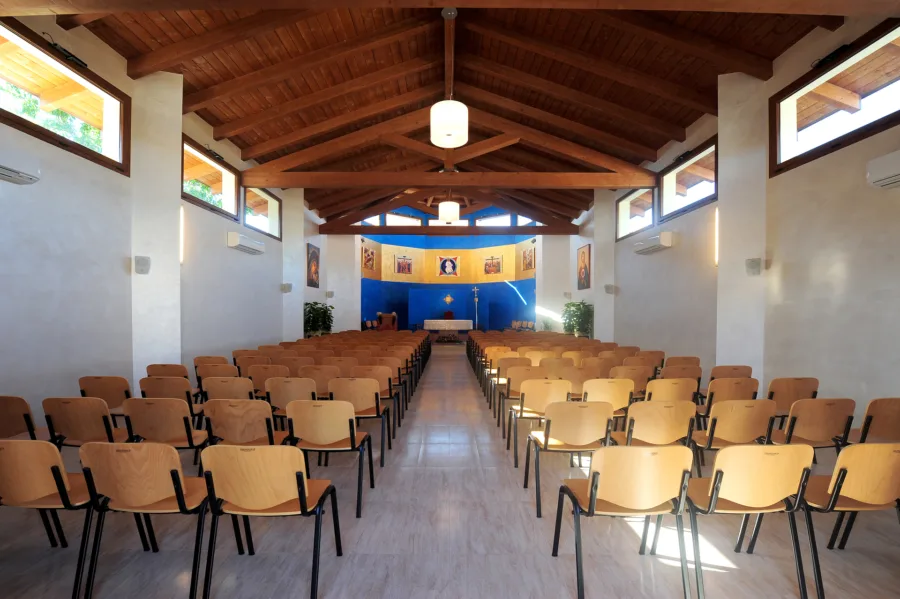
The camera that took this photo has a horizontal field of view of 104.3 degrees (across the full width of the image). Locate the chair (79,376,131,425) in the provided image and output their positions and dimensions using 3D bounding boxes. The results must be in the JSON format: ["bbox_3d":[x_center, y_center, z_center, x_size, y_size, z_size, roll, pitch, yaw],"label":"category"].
[{"bbox_3d":[-3.185,1.147,3.484,0.535,0.815,0.500,0,-2,4],"label":"chair"}]

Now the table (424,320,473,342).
[{"bbox_3d":[-0.086,1.451,16.755,2.380,0.940,0.850,0,-2,0],"label":"table"}]

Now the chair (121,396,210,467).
[{"bbox_3d":[-1.985,1.094,2.568,0.530,0.800,0.510,0,-2,0],"label":"chair"}]

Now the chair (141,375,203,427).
[{"bbox_3d":[-2.648,1.153,3.451,0.540,0.815,0.500,0,-2,0],"label":"chair"}]

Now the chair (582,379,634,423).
[{"bbox_3d":[1.430,1.125,3.353,0.530,0.800,0.510,0,-2,0],"label":"chair"}]

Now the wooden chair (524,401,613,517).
[{"bbox_3d":[0.872,1.094,2.568,0.530,0.800,0.510,0,-2,0],"label":"wooden chair"}]

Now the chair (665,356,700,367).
[{"bbox_3d":[3.066,1.178,4.833,0.530,0.820,0.500,0,-2,-2],"label":"chair"}]

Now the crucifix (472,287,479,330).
[{"bbox_3d":[1.291,0.689,17.086,0.330,2.450,0.220,0,-2,0],"label":"crucifix"}]

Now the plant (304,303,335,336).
[{"bbox_3d":[-4.060,0.899,10.800,0.950,1.620,0.900,0,-2,0],"label":"plant"}]

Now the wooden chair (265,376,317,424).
[{"bbox_3d":[-1.439,1.145,3.440,0.535,0.815,0.500,0,-2,2],"label":"wooden chair"}]

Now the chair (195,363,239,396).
[{"bbox_3d":[-2.589,1.158,4.133,0.530,0.820,0.500,0,-2,2],"label":"chair"}]

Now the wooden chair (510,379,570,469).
[{"bbox_3d":[0.864,1.144,3.400,0.535,0.815,0.500,0,-2,-1],"label":"wooden chair"}]

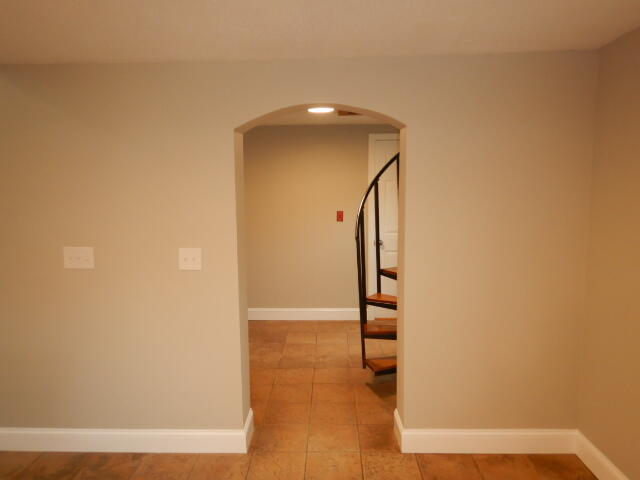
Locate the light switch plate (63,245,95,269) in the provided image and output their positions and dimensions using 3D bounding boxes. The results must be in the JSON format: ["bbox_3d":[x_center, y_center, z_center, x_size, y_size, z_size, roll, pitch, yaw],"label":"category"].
[{"bbox_3d":[-1.351,0.099,2.488,0.171,0.124,0.018,-1,7,2],"label":"light switch plate"}]

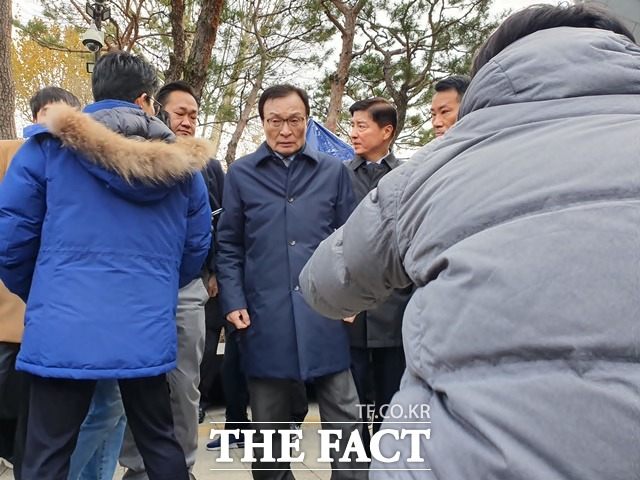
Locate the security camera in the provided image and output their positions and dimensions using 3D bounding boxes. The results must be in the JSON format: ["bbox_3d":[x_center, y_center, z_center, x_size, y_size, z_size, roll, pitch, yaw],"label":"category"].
[{"bbox_3d":[-2.974,-2.621,6.300,0.250,0.320,0.260,0,-3,-7],"label":"security camera"}]

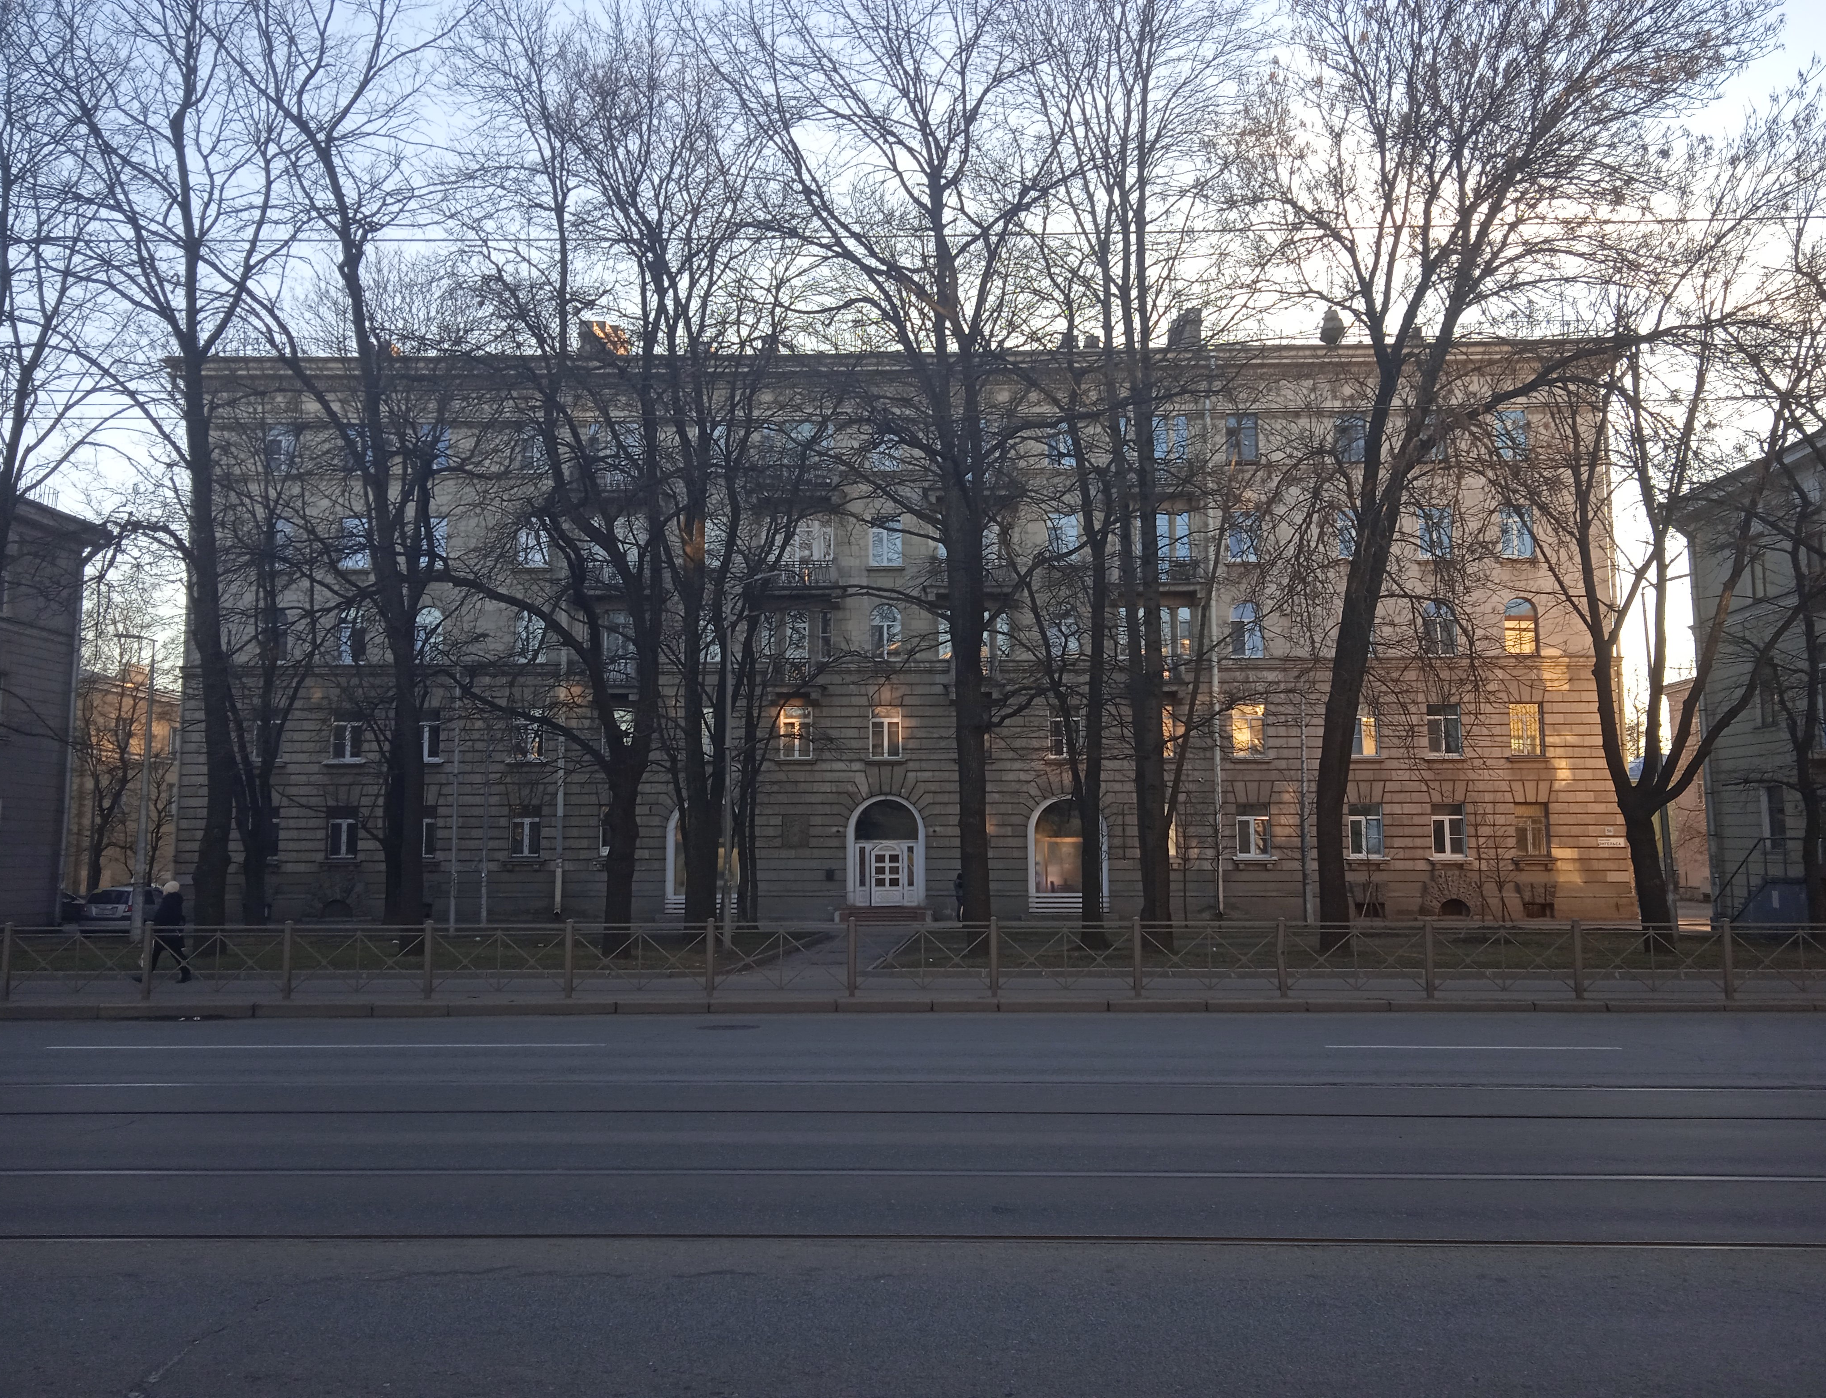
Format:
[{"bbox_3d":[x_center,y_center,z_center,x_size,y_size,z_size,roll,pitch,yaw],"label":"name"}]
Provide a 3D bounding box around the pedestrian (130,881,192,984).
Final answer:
[{"bbox_3d":[-12.084,3.728,24.200,0.900,1.640,0.540,0,-7,2],"label":"pedestrian"}]

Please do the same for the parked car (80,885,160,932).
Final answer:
[{"bbox_3d":[-24.837,6.685,47.800,1.760,1.530,4.450,1,-7,-11],"label":"parked car"}]

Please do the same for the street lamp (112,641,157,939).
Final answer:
[{"bbox_3d":[-20.603,2.314,39.600,1.200,8.150,0.340,0,-7,2],"label":"street lamp"}]

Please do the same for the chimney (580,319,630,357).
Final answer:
[{"bbox_3d":[-11.643,-13.460,57.000,1.750,1.700,0.900,0,-7,2],"label":"chimney"}]

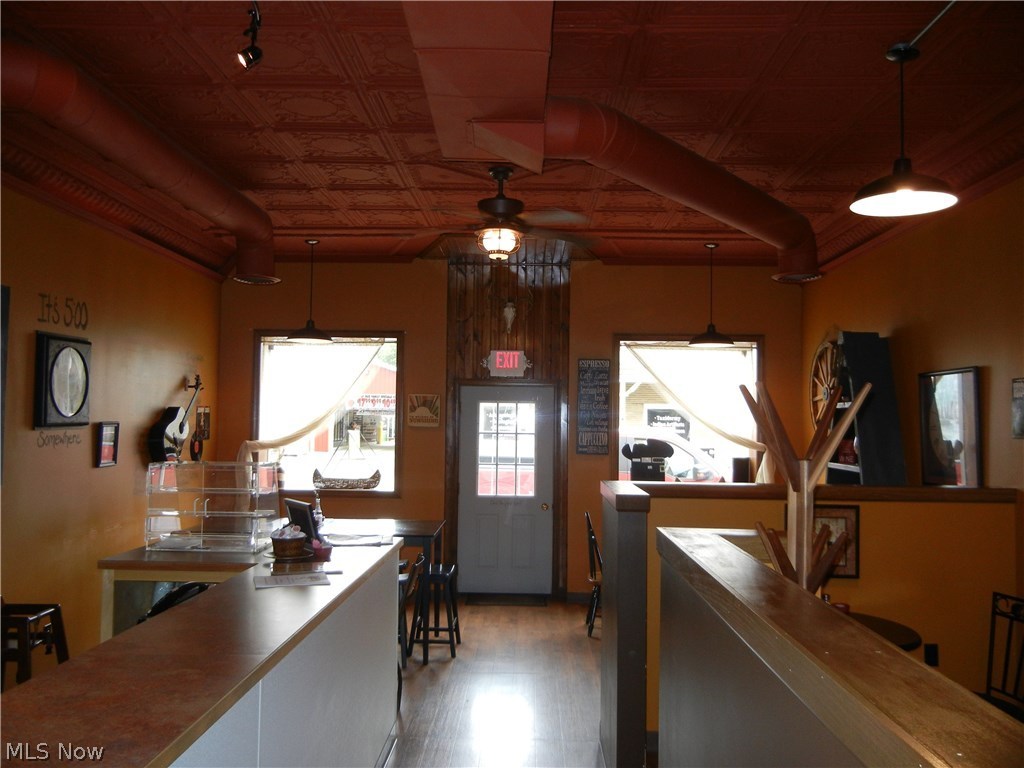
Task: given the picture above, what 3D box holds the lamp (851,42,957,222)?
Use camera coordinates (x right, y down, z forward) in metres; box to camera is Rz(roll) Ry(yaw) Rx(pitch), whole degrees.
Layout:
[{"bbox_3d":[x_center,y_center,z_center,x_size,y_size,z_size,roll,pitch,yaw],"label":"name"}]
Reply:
[{"bbox_3d":[1.668,-1.100,3.786,0.410,0.675,0.410,1,-3,1],"label":"lamp"}]

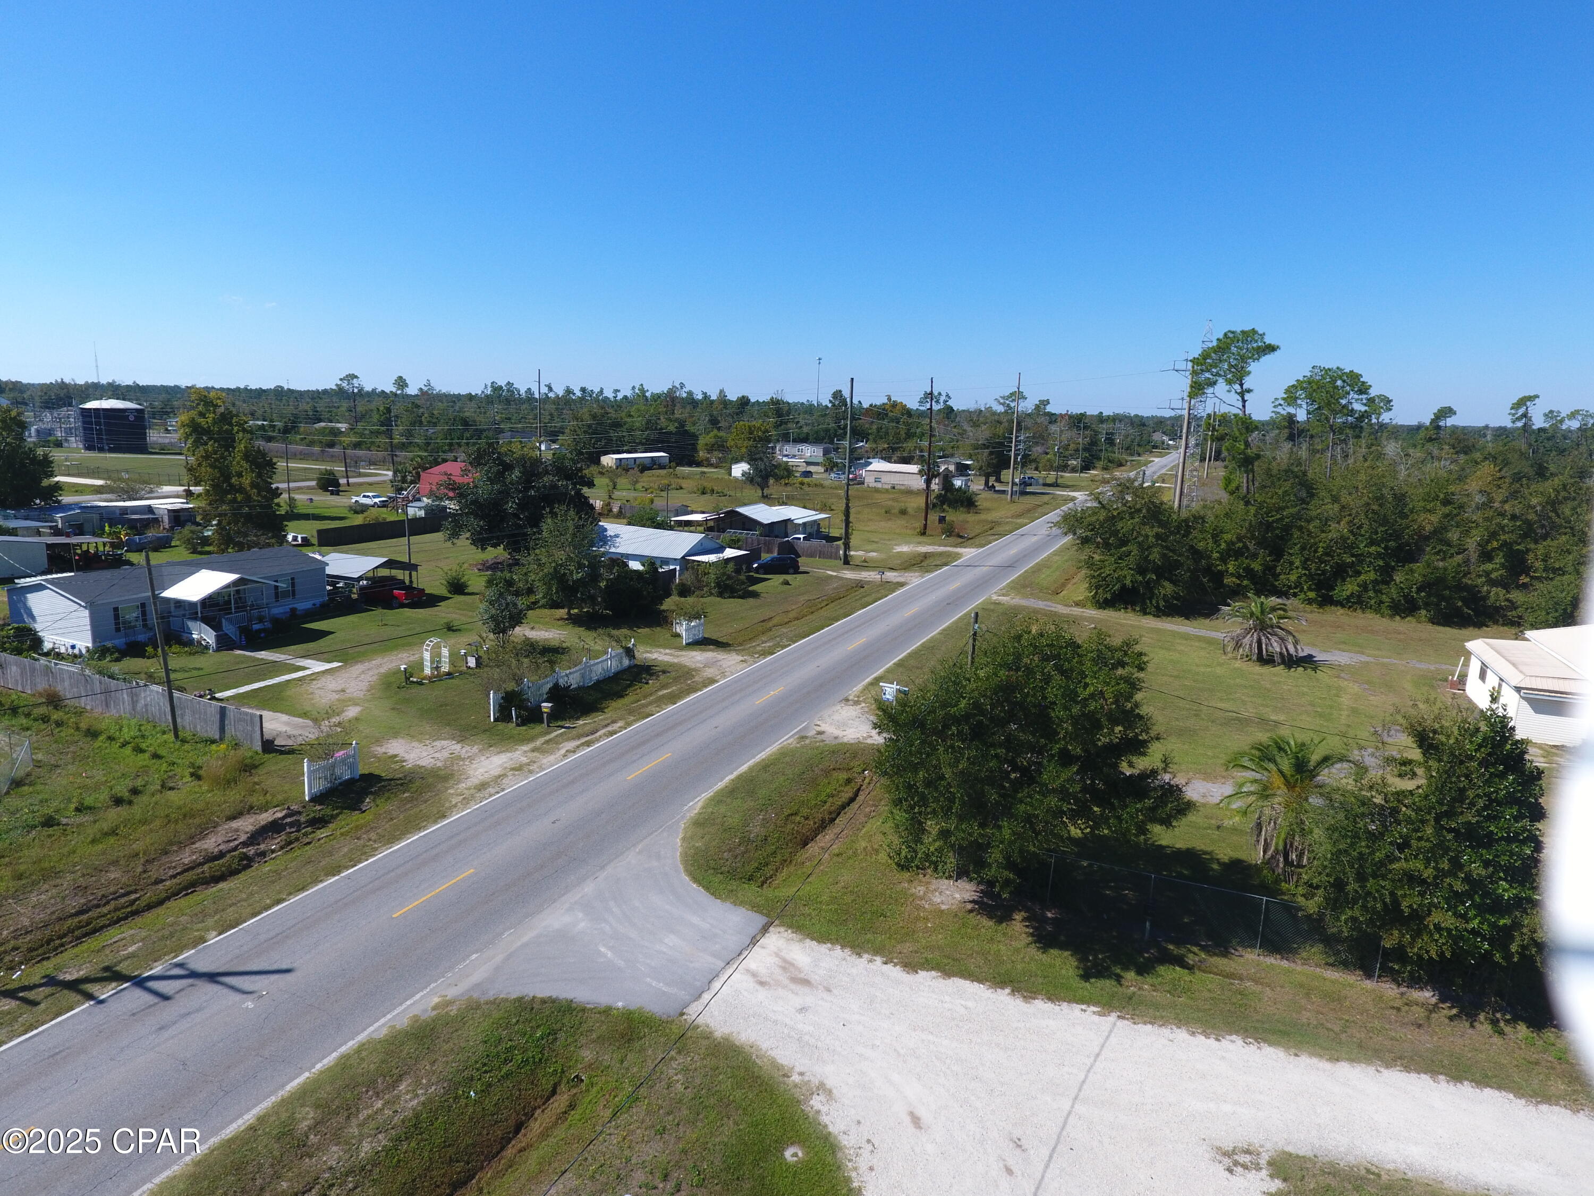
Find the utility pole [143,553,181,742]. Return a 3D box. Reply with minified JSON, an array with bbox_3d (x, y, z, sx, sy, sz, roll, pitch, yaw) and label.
[{"bbox_3d":[-27.816,2.222,40.278,0.270,8.591,0.270,-9,15,-34],"label":"utility pole"}]

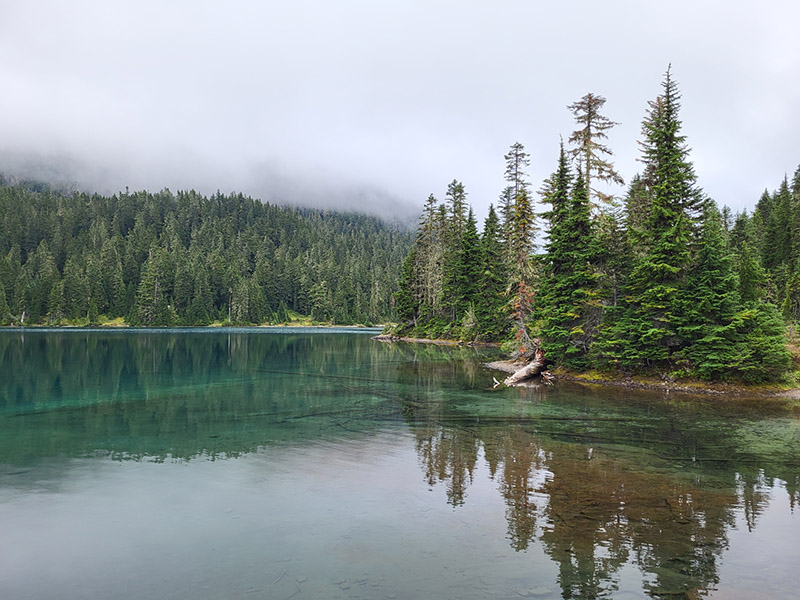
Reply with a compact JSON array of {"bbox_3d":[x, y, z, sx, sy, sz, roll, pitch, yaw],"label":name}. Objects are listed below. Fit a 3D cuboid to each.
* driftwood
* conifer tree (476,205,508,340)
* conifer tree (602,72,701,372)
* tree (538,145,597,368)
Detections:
[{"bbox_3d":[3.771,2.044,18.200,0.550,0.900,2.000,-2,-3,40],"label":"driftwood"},{"bbox_3d":[7.697,-2.288,50.000,2.700,11.300,2.700,0,-2,0],"label":"conifer tree"},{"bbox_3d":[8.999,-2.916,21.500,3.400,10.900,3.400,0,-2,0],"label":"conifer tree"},{"bbox_3d":[6.132,-1.593,22.000,2.100,8.200,2.100,0,-2,0],"label":"tree"}]

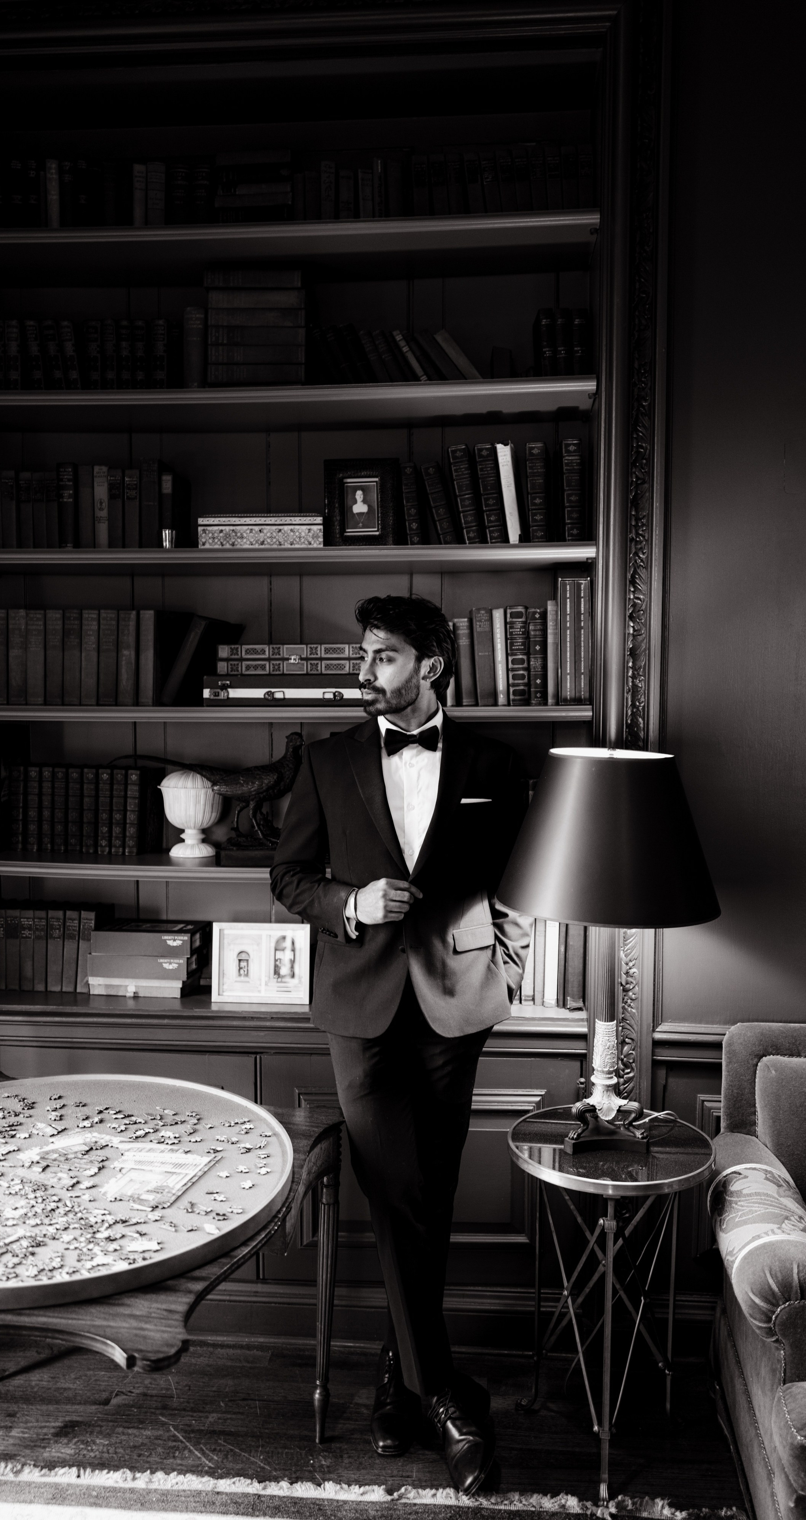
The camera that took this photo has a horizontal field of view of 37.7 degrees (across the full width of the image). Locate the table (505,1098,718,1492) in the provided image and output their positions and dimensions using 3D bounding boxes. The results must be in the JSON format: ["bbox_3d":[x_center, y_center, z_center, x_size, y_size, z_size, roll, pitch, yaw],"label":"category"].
[{"bbox_3d":[0.425,1.116,2.465,0.428,0.645,0.428,0,3,4],"label":"table"}]

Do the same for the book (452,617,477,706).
[{"bbox_3d":[0.156,-0.236,2.883,0.038,0.208,0.145,-4,2,5],"label":"book"}]

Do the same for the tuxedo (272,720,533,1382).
[{"bbox_3d":[-0.010,0.629,2.595,0.574,1.468,0.360,0,3,2],"label":"tuxedo"}]

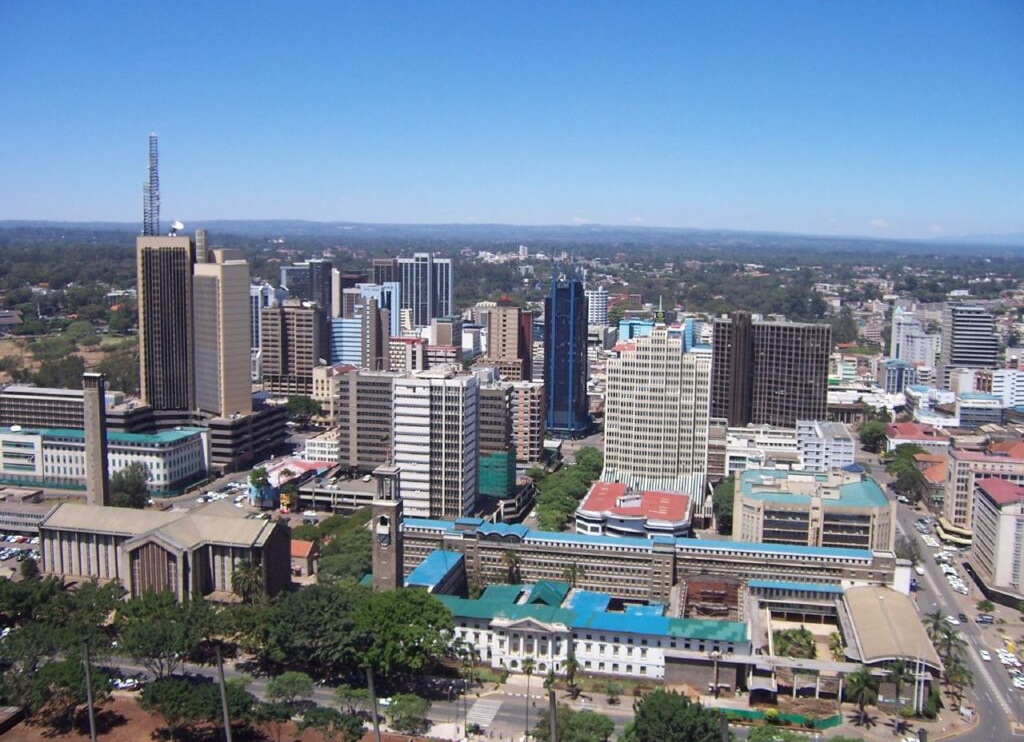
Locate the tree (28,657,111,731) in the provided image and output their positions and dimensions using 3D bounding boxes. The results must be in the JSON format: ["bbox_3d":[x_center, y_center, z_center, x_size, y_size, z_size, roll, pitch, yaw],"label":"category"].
[{"bbox_3d":[-96.969,72.519,214.831,17.500,12.500,15.000,1,7,0],"label":"tree"}]

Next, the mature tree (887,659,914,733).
[{"bbox_3d":[86.294,72.694,216.972,6.200,16.600,6.200,1,7,0],"label":"mature tree"}]

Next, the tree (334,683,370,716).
[{"bbox_3d":[-34.750,71.700,212.780,7.750,6.240,7.750,0,7,-9],"label":"tree"}]

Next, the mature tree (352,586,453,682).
[{"bbox_3d":[-27.012,65.213,242.415,24.500,20.500,24.000,1,7,0],"label":"mature tree"}]

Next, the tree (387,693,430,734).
[{"bbox_3d":[-22.370,73.900,210.970,9.300,7.800,9.300,1,8,0],"label":"tree"}]

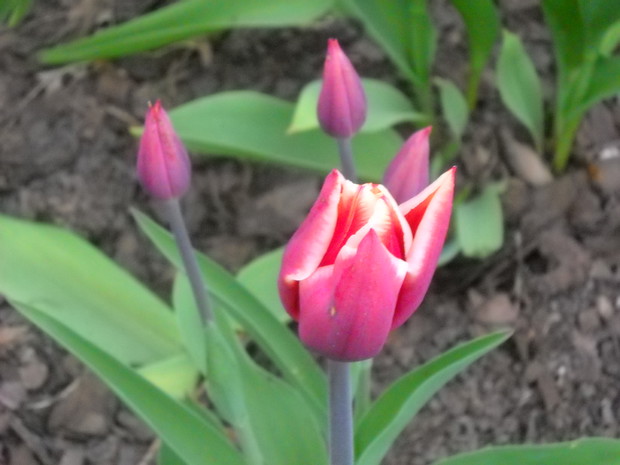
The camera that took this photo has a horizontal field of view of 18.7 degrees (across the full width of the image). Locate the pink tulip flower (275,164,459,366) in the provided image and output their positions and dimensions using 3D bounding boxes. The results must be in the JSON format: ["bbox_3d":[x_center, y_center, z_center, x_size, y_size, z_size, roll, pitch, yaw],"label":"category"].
[{"bbox_3d":[0.020,0.012,0.680,0.063,0.065,0.060,0,37,0],"label":"pink tulip flower"}]

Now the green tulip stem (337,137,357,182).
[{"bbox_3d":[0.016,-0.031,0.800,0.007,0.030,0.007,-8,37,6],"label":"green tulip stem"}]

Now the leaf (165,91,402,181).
[{"bbox_3d":[-0.018,-0.052,1.000,0.138,0.030,0.044,-5,37,4],"label":"leaf"}]

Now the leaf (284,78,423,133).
[{"bbox_3d":[0.026,-0.069,1.030,0.076,0.022,0.026,0,37,0],"label":"leaf"}]

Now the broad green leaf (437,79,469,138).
[{"bbox_3d":[0.079,-0.069,1.040,0.017,0.038,0.012,-12,36,9],"label":"broad green leaf"}]

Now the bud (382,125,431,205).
[{"bbox_3d":[0.041,-0.026,0.780,0.022,0.046,0.022,11,36,-8],"label":"bud"}]

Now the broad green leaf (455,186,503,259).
[{"bbox_3d":[0.089,-0.005,0.990,0.026,0.030,0.022,0,37,0],"label":"broad green leaf"}]

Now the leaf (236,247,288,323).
[{"bbox_3d":[-0.018,0.026,0.880,0.036,0.038,0.026,0,37,0],"label":"leaf"}]

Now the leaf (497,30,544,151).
[{"bbox_3d":[0.119,-0.080,1.060,0.024,0.072,0.016,-13,36,10],"label":"leaf"}]

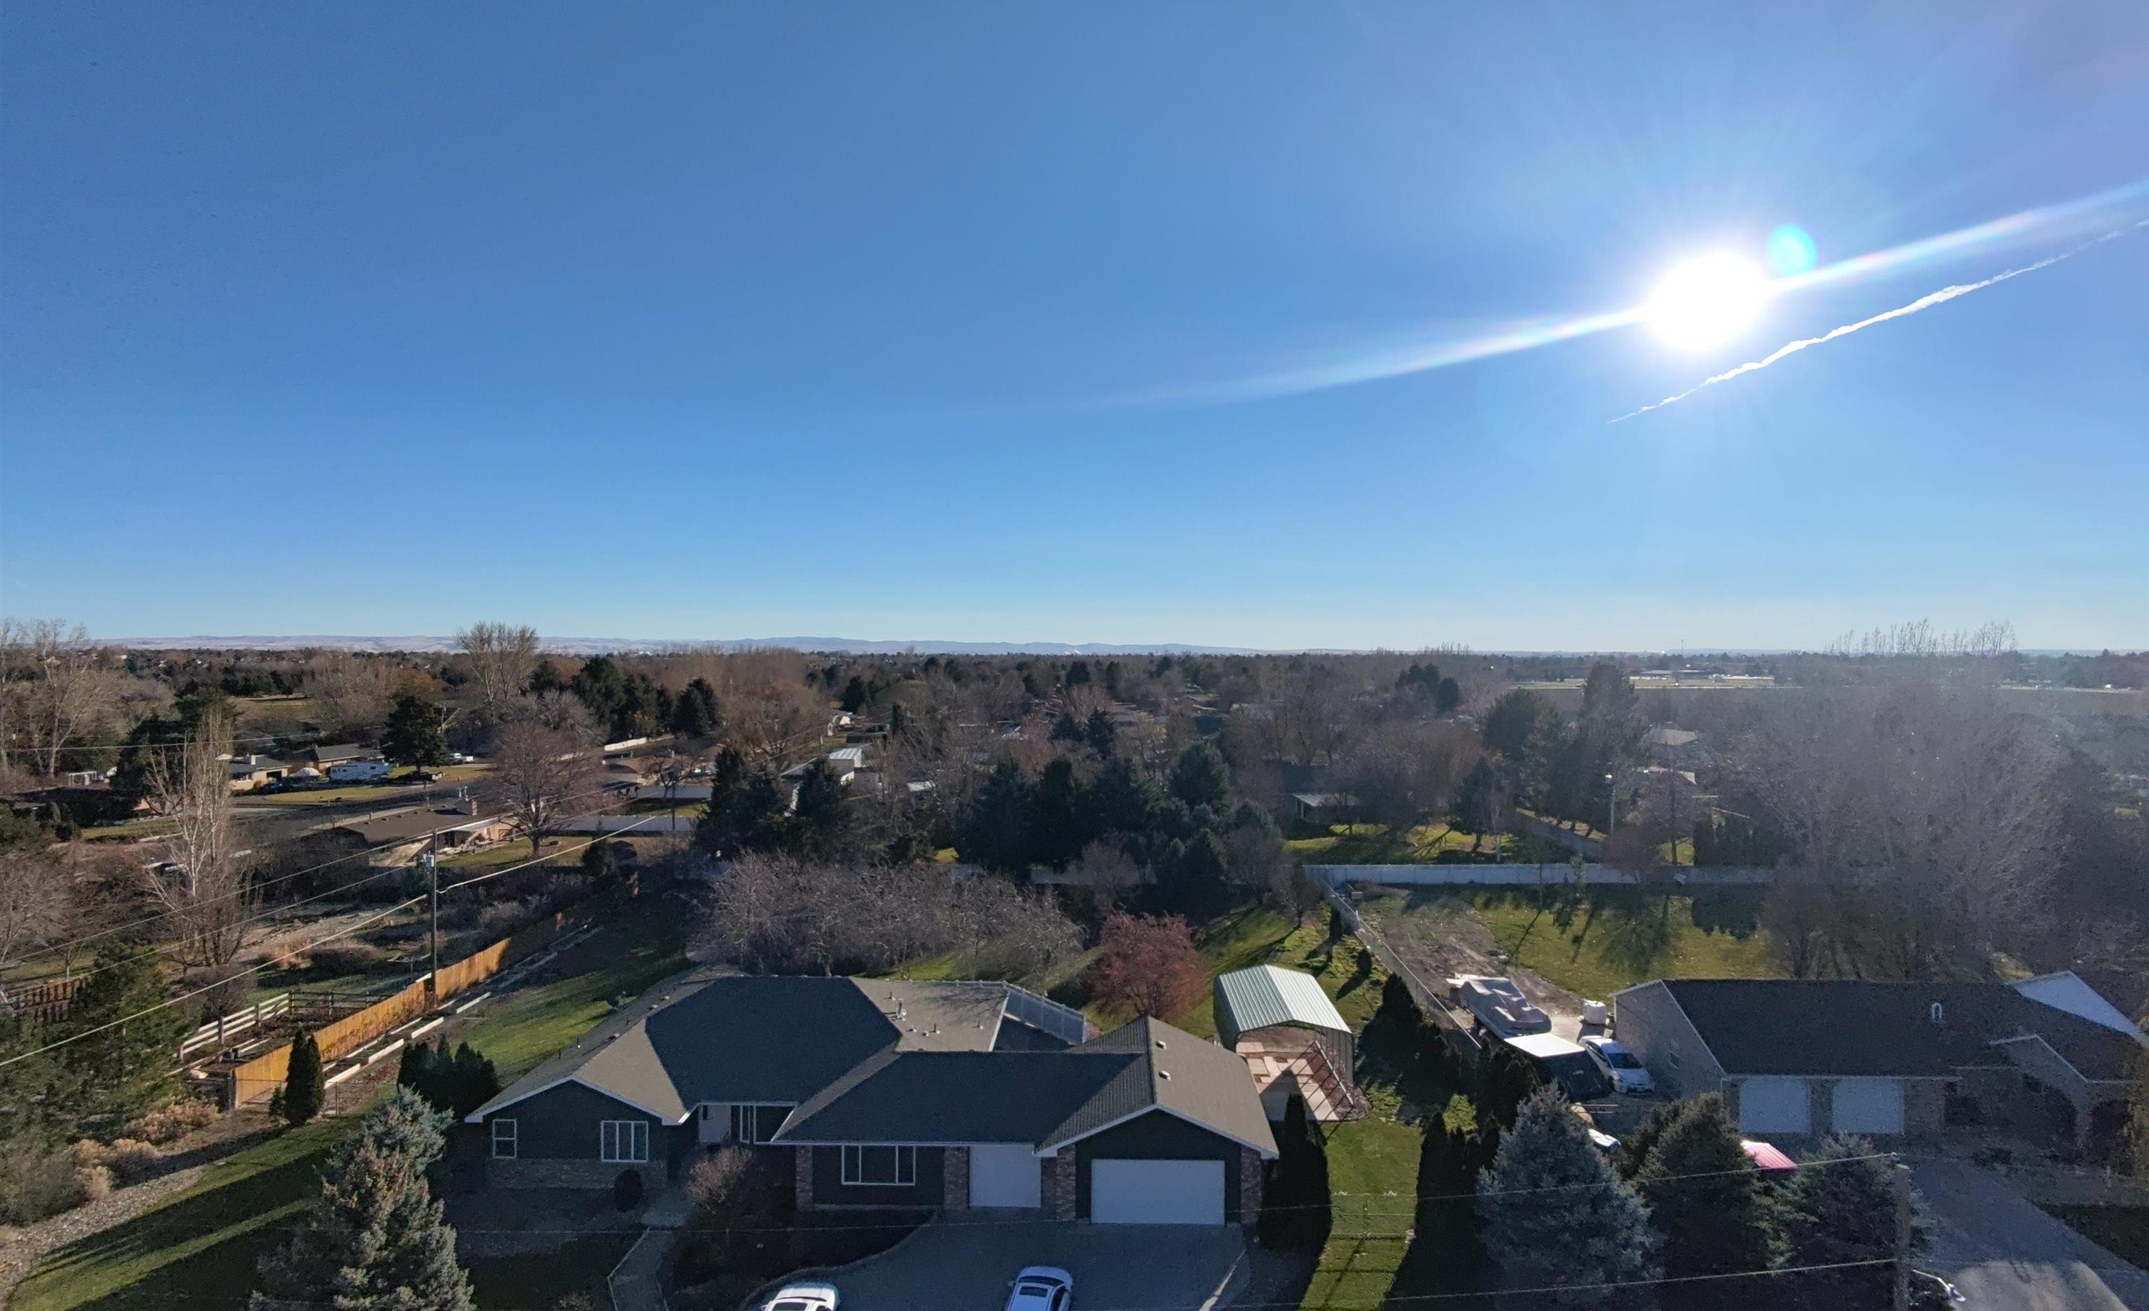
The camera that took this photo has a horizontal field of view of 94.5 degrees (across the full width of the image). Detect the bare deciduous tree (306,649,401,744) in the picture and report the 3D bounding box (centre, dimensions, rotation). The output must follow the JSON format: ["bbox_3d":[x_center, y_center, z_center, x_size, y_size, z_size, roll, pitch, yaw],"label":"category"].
[{"bbox_3d":[-166.940,10.020,230.000,17.290,22.760,17.290,0,0,0],"label":"bare deciduous tree"}]

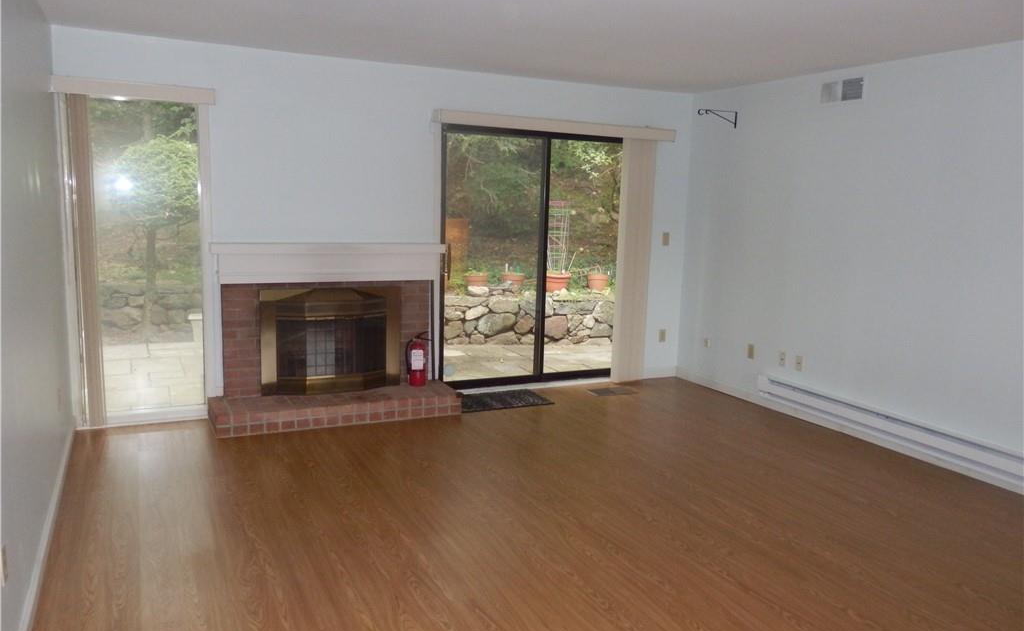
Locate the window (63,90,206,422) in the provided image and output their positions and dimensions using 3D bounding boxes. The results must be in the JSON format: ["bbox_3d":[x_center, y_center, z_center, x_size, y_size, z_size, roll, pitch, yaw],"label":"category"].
[{"bbox_3d":[-2.356,-0.323,4.707,0.740,2.040,0.100,-2,10,-25],"label":"window"}]

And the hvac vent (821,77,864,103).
[{"bbox_3d":[2.200,-1.505,4.954,0.030,0.164,0.355,-3,10,-27],"label":"hvac vent"}]

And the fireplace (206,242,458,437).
[{"bbox_3d":[-1.188,0.112,5.046,1.640,1.187,0.500,-2,10,-25],"label":"fireplace"}]

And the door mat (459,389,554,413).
[{"bbox_3d":[-0.108,0.642,5.656,0.770,0.015,0.430,-2,10,-25],"label":"door mat"}]

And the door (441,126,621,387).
[{"bbox_3d":[0.255,-0.439,5.916,1.770,2.015,0.100,-2,10,-25],"label":"door"}]

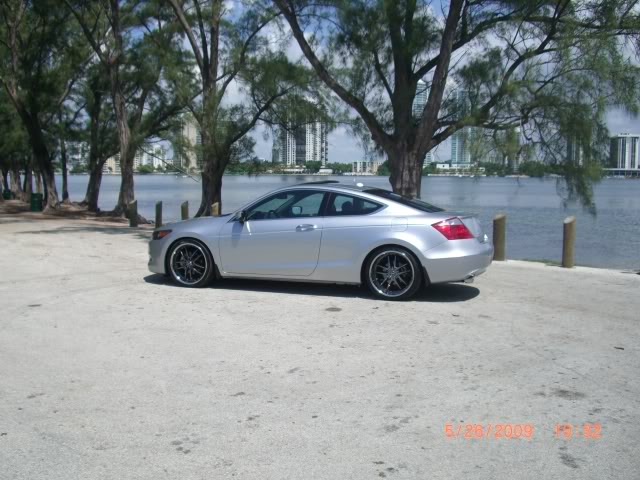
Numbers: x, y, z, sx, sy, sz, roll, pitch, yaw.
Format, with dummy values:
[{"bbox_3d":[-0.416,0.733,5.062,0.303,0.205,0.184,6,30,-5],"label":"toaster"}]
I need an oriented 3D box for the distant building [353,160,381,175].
[{"bbox_3d":[68.451,-104.478,1012.500,42.699,19.926,25.000,0,5,0],"label":"distant building"}]

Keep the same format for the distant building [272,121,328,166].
[{"bbox_3d":[-28.378,-139.710,1022.500,79.704,66.894,45.000,0,5,0],"label":"distant building"}]

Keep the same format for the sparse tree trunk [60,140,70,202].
[{"bbox_3d":[-14.945,-4.010,41.166,0.420,3.608,0.420,0,5,0],"label":"sparse tree trunk"}]

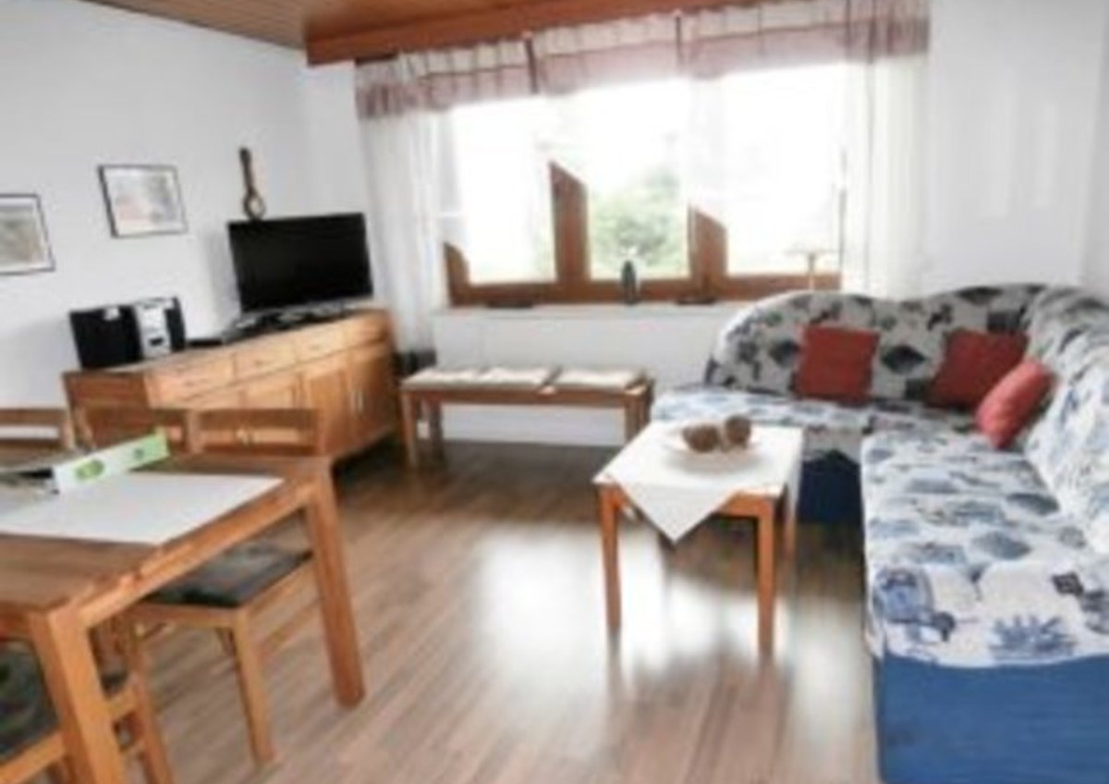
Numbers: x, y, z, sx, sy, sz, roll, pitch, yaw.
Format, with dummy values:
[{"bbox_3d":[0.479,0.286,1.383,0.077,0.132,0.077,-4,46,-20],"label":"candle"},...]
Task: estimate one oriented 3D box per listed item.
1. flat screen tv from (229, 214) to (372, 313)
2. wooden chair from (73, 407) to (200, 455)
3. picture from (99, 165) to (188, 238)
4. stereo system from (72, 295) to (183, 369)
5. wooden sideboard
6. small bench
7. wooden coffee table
[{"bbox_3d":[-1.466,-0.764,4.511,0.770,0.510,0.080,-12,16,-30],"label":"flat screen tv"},{"bbox_3d":[-1.403,0.518,2.366,0.470,0.860,0.490,1,15,17],"label":"wooden chair"},{"bbox_3d":[-2.019,-0.946,3.808,0.025,0.325,0.435,2,15,22],"label":"picture"},{"bbox_3d":[-2.012,-0.286,3.662,0.190,0.265,0.470,2,15,22],"label":"stereo system"},{"bbox_3d":[-1.620,0.081,4.303,0.450,0.800,1.850,2,15,22],"label":"wooden sideboard"},{"bbox_3d":[-0.132,0.162,4.300,1.370,0.475,0.390,1,15,18],"label":"small bench"},{"bbox_3d":[0.539,0.472,2.711,0.580,0.560,0.670,2,15,20],"label":"wooden coffee table"}]

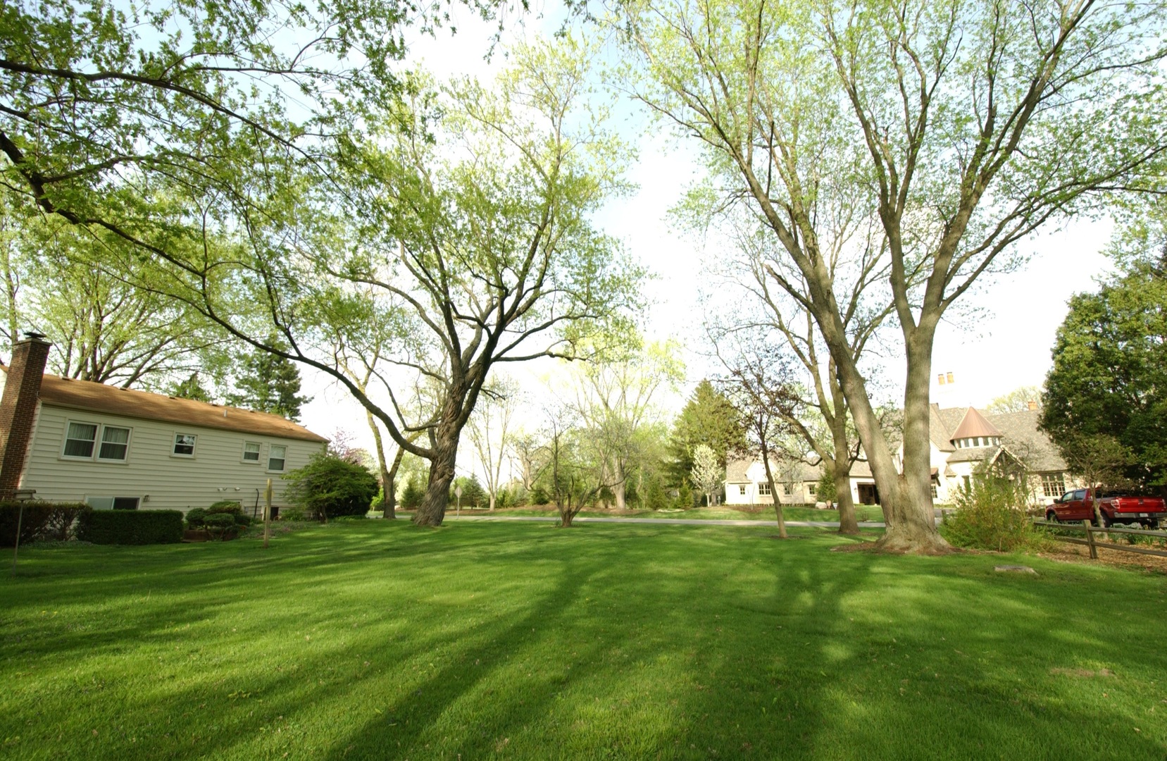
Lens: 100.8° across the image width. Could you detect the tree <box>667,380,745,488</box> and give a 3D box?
[{"bbox_3d":[15.097,7.402,59.000,9.214,15.331,9.214,-4,-14,14],"label":"tree"}]

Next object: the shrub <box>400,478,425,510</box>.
[{"bbox_3d":[-17.081,11.390,48.500,2.514,3.210,2.514,4,-14,-19],"label":"shrub"}]

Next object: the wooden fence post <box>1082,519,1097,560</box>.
[{"bbox_3d":[11.854,3.709,11.300,0.130,0.875,0.130,-6,-14,23],"label":"wooden fence post"}]

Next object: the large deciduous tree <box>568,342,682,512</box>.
[{"bbox_3d":[4.253,4.332,49.500,11.383,17.195,11.383,-2,-13,5],"label":"large deciduous tree"}]

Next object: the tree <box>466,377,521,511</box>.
[{"bbox_3d":[-9.300,6.344,50.000,5.403,13.740,5.403,2,-14,-10],"label":"tree"}]

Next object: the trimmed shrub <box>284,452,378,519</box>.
[{"bbox_3d":[-12.816,5.362,24.500,4.096,3.435,3.482,6,-15,-26],"label":"trimmed shrub"}]

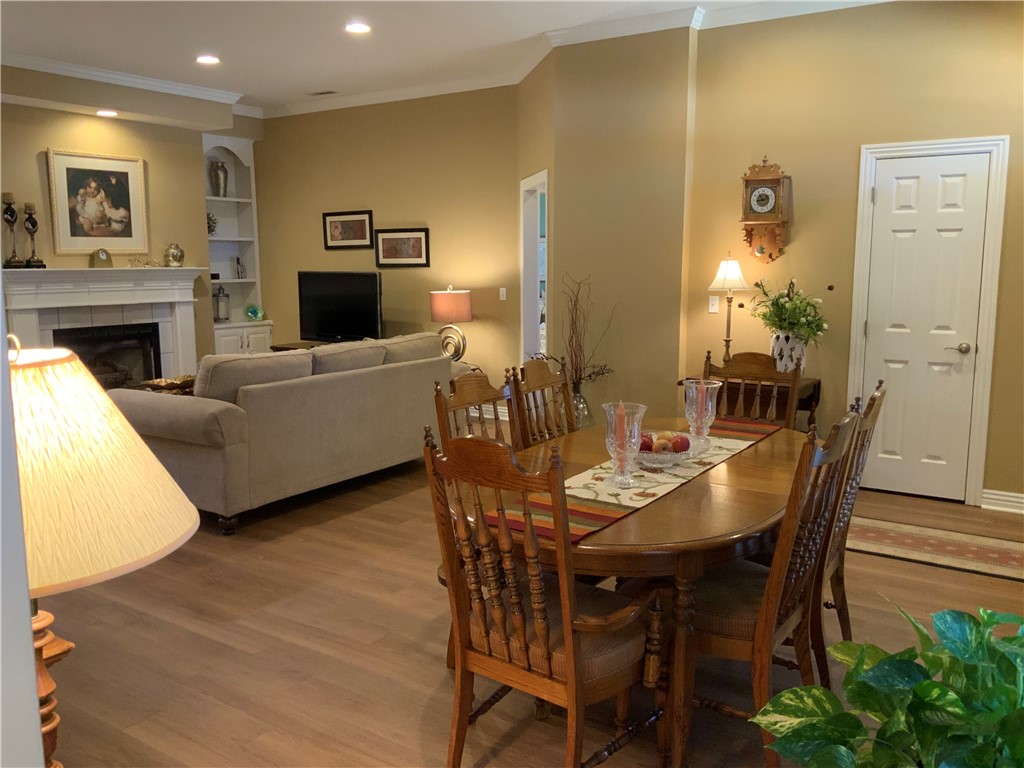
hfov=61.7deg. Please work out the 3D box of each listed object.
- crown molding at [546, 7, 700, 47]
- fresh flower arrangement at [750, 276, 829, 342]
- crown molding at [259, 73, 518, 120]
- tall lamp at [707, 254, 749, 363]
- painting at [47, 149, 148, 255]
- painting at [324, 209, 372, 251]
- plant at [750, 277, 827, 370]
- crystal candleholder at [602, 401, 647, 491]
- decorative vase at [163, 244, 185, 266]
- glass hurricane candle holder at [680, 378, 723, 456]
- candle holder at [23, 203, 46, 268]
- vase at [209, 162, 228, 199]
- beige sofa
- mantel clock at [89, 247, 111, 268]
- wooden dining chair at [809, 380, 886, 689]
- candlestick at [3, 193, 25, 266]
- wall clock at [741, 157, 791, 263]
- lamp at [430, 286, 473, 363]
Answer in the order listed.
[{"bbox_3d":[0.717,-2.409,5.782,1.120,0.090,0.090,5,10,33],"label":"crown molding"},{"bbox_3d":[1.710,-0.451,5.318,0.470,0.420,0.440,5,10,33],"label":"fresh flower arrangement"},{"bbox_3d":[-1.282,-2.748,8.193,3.220,0.090,0.090,5,10,33],"label":"crown molding"},{"bbox_3d":[1.394,-0.436,5.543,0.280,0.800,0.280,5,10,33],"label":"tall lamp"},{"bbox_3d":[-3.643,-1.588,7.618,0.040,0.870,0.870,5,10,33],"label":"painting"},{"bbox_3d":[-1.653,-1.539,8.602,0.675,0.378,0.030,5,10,33],"label":"painting"},{"bbox_3d":[1.711,-0.332,5.336,0.470,0.640,0.440,5,10,33],"label":"plant"},{"bbox_3d":[0.350,0.184,2.683,0.140,0.266,0.140,0,8,0],"label":"crystal candleholder"},{"bbox_3d":[-3.194,-1.207,8.103,0.185,0.225,0.185,5,10,33],"label":"decorative vase"},{"bbox_3d":[0.688,0.121,3.094,0.148,0.258,0.148,5,10,33],"label":"glass hurricane candle holder"},{"bbox_3d":[-3.906,-1.200,7.011,0.145,0.540,0.145,5,10,33],"label":"candle holder"},{"bbox_3d":[-3.075,-2.148,8.989,0.205,0.385,0.205,5,10,33],"label":"vase"},{"bbox_3d":[-1.363,0.180,5.713,1.060,0.910,2.290,5,10,33],"label":"beige sofa"},{"bbox_3d":[-3.578,-1.090,7.493,0.090,0.170,0.185,5,10,31],"label":"mantel clock"},{"bbox_3d":[0.943,0.516,2.954,0.550,1.040,0.480,5,10,33],"label":"wooden dining chair"},{"bbox_3d":[-3.965,-1.213,6.807,0.120,0.600,0.120,5,10,33],"label":"candlestick"},{"bbox_3d":[1.617,-1.118,5.508,0.270,0.680,0.150,5,10,33],"label":"wall clock"},{"bbox_3d":[-0.553,-0.541,7.808,0.372,0.715,0.372,5,10,33],"label":"lamp"}]

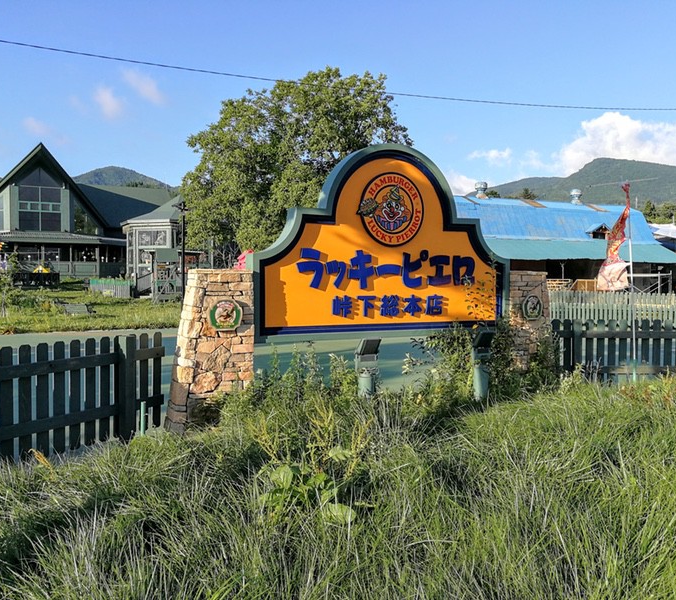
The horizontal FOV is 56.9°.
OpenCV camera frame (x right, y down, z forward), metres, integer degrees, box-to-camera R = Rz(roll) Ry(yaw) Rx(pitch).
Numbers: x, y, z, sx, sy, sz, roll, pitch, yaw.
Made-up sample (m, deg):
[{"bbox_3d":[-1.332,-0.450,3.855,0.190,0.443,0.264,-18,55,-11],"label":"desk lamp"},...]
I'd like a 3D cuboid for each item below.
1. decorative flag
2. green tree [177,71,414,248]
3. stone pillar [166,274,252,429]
[{"bbox_3d":[4.030,-0.924,9.121,0.460,1.560,0.220,0,2,12],"label":"decorative flag"},{"bbox_3d":[-1.750,-5.235,28.817,10.900,10.900,10.000,0,2,0],"label":"green tree"},{"bbox_3d":[-1.430,0.517,6.966,0.770,1.760,0.750,-1,3,-27],"label":"stone pillar"}]

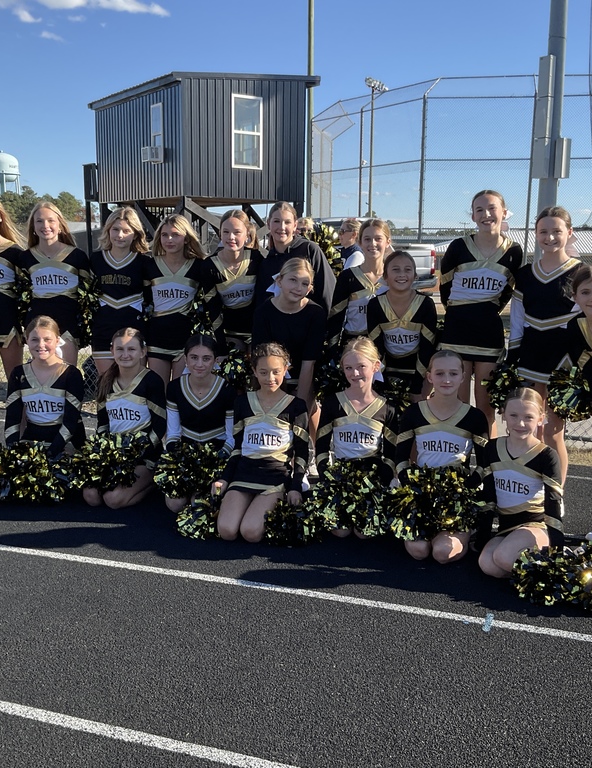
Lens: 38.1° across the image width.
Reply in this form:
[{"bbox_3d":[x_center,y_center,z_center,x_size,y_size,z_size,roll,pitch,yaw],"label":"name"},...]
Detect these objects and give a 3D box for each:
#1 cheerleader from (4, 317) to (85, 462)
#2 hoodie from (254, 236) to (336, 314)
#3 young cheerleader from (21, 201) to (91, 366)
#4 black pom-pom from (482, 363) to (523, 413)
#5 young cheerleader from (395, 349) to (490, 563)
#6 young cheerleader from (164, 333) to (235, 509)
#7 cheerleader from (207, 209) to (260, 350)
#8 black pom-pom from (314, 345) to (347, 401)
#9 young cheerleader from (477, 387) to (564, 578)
[{"bbox_3d":[-1.349,0.095,4.602,0.430,0.912,0.560,2,10,8],"label":"cheerleader"},{"bbox_3d":[0.007,-0.526,4.840,0.460,0.620,0.280,3,10,14],"label":"hoodie"},{"bbox_3d":[-1.395,-0.284,5.006,0.420,1.530,0.290,-1,10,-9],"label":"young cheerleader"},{"bbox_3d":[1.037,0.017,4.246,0.240,0.260,0.240,2,10,10],"label":"black pom-pom"},{"bbox_3d":[0.650,0.284,3.808,0.420,0.855,0.580,4,10,16],"label":"young cheerleader"},{"bbox_3d":[-0.498,0.179,4.493,0.420,0.840,0.620,2,10,5],"label":"young cheerleader"},{"bbox_3d":[-0.327,-0.215,4.802,0.370,1.510,0.280,3,10,11],"label":"cheerleader"},{"bbox_3d":[0.195,-0.060,4.451,0.270,0.280,0.270,2,10,10],"label":"black pom-pom"},{"bbox_3d":[0.975,0.381,3.591,0.400,0.745,0.600,8,12,37],"label":"young cheerleader"}]

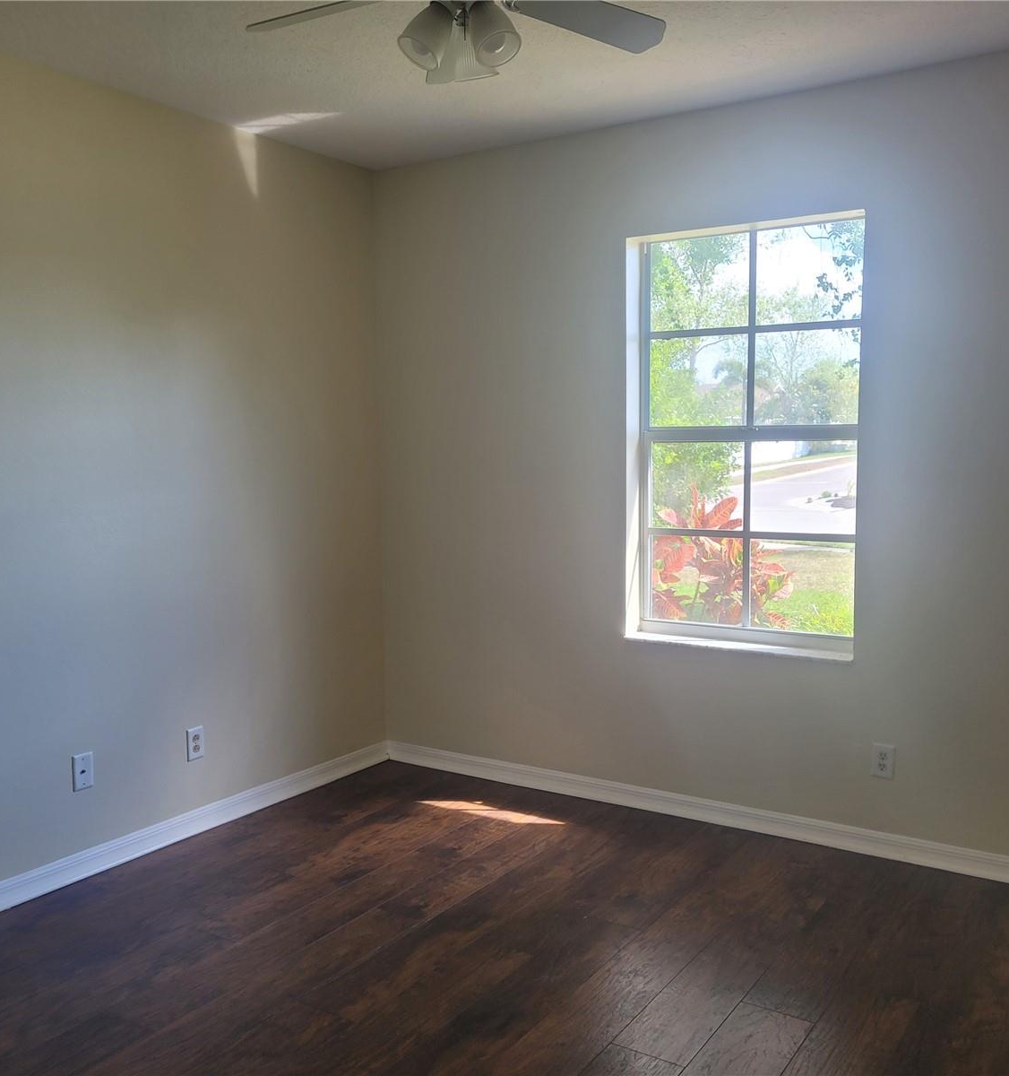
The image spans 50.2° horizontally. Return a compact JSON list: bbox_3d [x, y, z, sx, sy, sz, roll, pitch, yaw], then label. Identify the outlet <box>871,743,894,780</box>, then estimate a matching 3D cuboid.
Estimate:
[{"bbox_3d":[1.276,0.755,3.635,0.074,0.118,0.008,3,6,33],"label":"outlet"}]

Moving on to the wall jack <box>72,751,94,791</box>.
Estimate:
[{"bbox_3d":[-1.383,0.768,3.540,0.008,0.118,0.074,3,6,33],"label":"wall jack"}]

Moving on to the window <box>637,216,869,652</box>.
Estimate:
[{"bbox_3d":[0.860,-0.354,3.891,0.870,1.500,0.130,3,6,33],"label":"window"}]

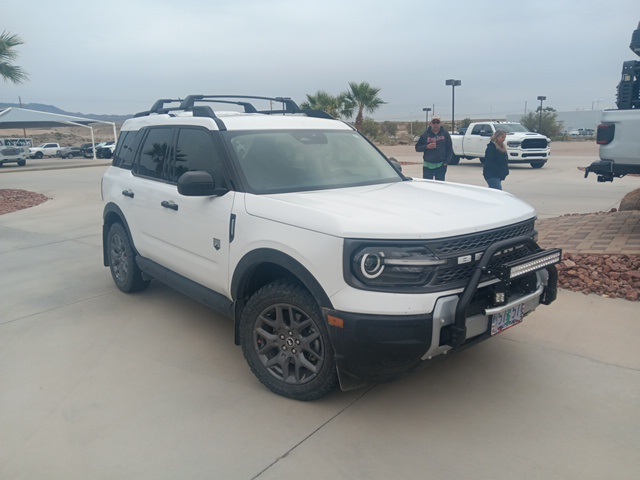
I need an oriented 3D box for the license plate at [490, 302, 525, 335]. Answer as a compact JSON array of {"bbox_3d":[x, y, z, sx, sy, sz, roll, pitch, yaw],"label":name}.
[{"bbox_3d":[1.011,0.401,2.571,0.310,0.160,0.020,-11,15,-39],"label":"license plate"}]

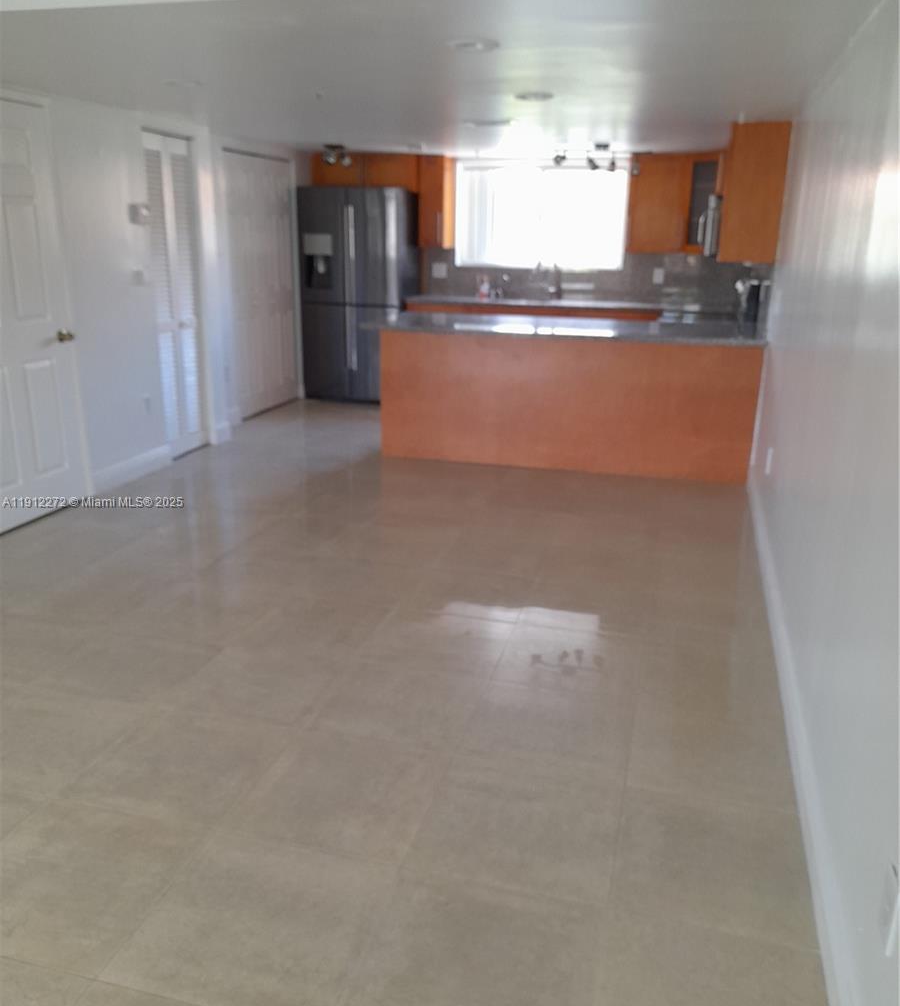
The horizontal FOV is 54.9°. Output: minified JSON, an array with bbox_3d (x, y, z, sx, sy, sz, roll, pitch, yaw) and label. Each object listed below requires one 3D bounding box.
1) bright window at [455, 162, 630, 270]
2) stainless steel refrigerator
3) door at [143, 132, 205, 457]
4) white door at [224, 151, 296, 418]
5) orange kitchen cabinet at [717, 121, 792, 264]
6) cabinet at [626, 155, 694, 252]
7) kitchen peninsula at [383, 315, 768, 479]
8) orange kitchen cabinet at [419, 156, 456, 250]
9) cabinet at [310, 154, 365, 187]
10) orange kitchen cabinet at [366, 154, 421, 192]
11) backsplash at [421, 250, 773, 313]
[{"bbox_3d":[0.819,-2.608,7.880,1.568,0.901,0.088,6,18,15],"label":"bright window"},{"bbox_3d":[-0.773,-1.897,7.966,0.940,1.817,0.888,6,18,15],"label":"stainless steel refrigerator"},{"bbox_3d":[-1.783,-1.328,5.712,0.040,2.035,0.536,6,18,15],"label":"door"},{"bbox_3d":[-1.541,-1.784,7.196,0.040,2.035,1.072,6,18,15],"label":"white door"},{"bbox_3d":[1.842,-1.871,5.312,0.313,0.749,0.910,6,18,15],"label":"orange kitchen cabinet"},{"bbox_3d":[1.813,-2.548,7.407,0.506,0.793,0.330,6,18,15],"label":"cabinet"},{"bbox_3d":[0.780,-0.781,6.004,2.503,0.895,0.917,6,18,15],"label":"kitchen peninsula"},{"bbox_3d":[-0.122,-2.739,7.923,0.226,0.793,0.330,6,18,15],"label":"orange kitchen cabinet"},{"bbox_3d":[-0.981,-3.056,8.081,0.521,0.308,0.330,6,18,15],"label":"cabinet"},{"bbox_3d":[-0.479,-3.006,7.947,0.523,0.308,0.330,6,18,15],"label":"orange kitchen cabinet"},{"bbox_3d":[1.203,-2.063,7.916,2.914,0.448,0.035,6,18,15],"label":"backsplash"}]

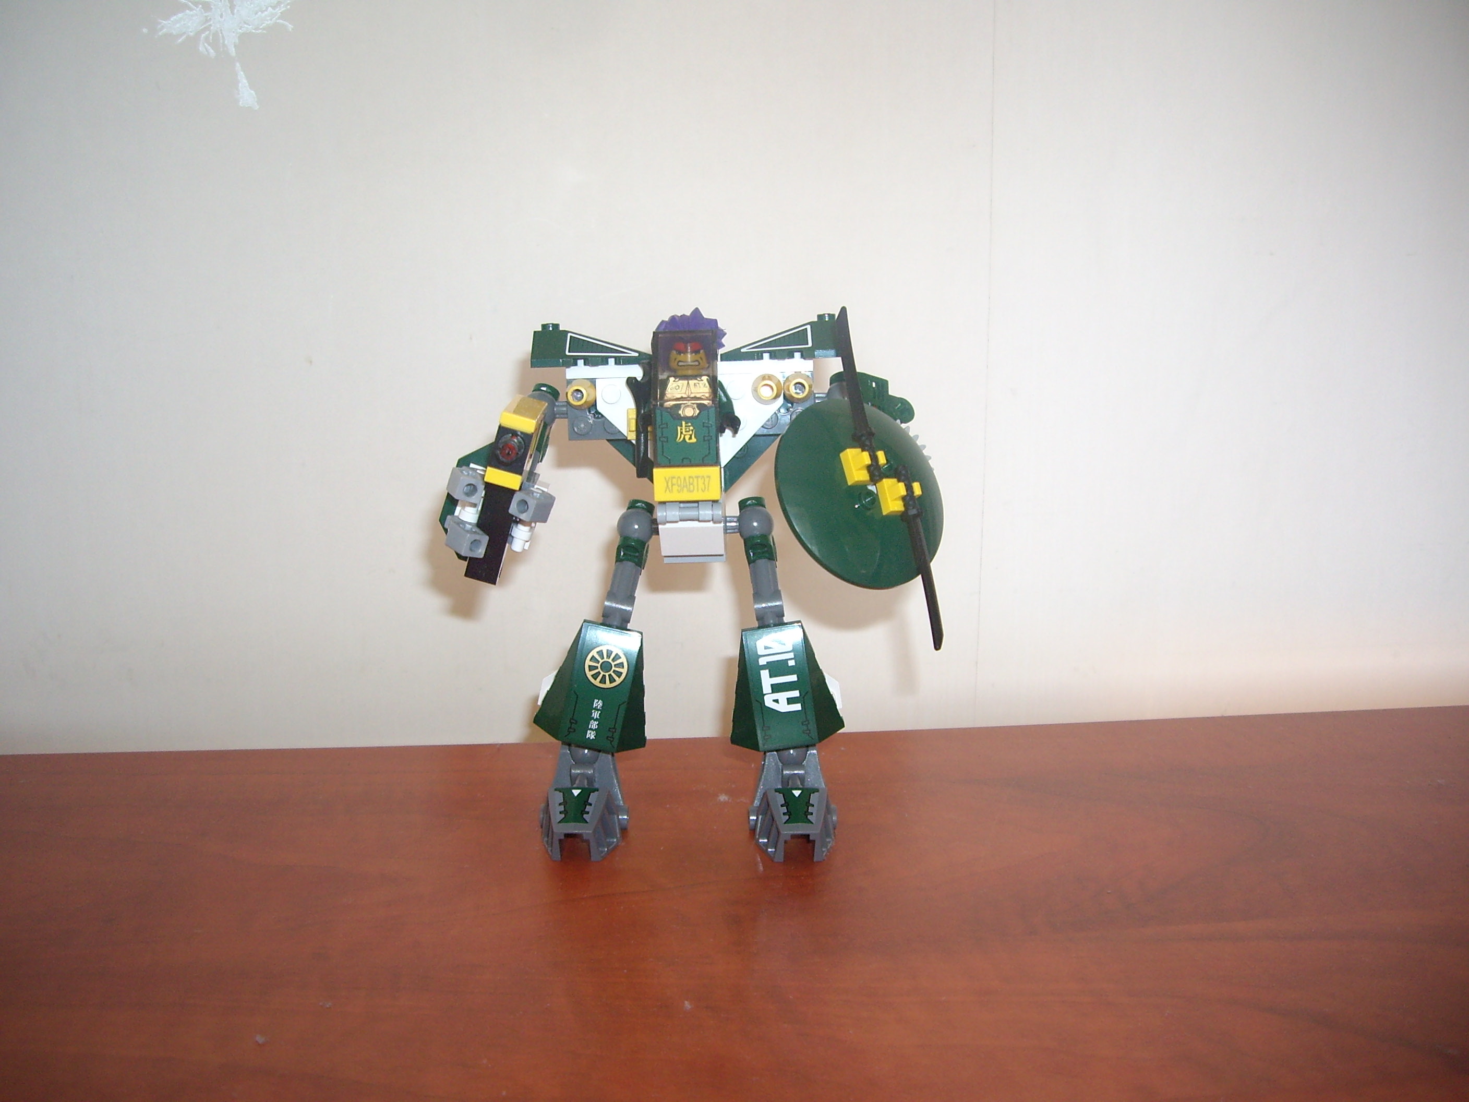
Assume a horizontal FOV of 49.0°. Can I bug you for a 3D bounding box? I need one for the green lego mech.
[{"bbox_3d":[-0.010,0.008,0.407,0.121,0.138,0.086,-1,15,-1],"label":"green lego mech"}]

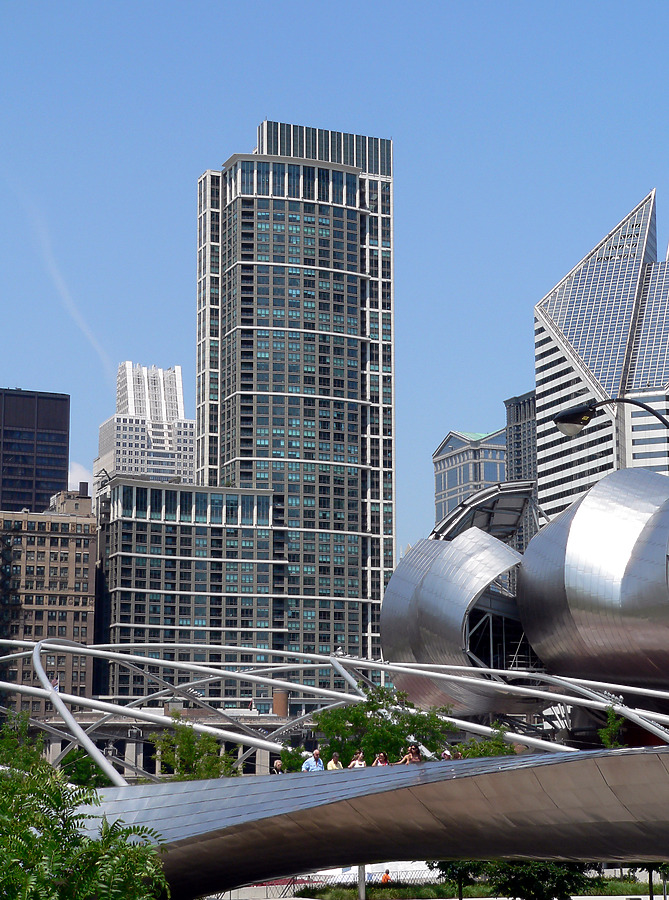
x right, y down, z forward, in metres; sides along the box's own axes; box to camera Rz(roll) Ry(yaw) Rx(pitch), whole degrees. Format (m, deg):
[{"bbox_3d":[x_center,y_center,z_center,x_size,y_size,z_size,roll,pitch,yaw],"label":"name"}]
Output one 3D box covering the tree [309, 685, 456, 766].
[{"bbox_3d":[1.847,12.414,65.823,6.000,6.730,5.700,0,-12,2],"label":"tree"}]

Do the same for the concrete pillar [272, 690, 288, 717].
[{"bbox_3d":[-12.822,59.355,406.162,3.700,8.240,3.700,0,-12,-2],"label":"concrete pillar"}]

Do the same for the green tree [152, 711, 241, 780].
[{"bbox_3d":[-5.245,12.731,64.550,3.500,5.590,3.400,1,-12,-4],"label":"green tree"}]

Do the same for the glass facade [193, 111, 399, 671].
[{"bbox_3d":[-9.180,1.866,471.520,56.000,192.500,32.000,4,-12,-20],"label":"glass facade"}]

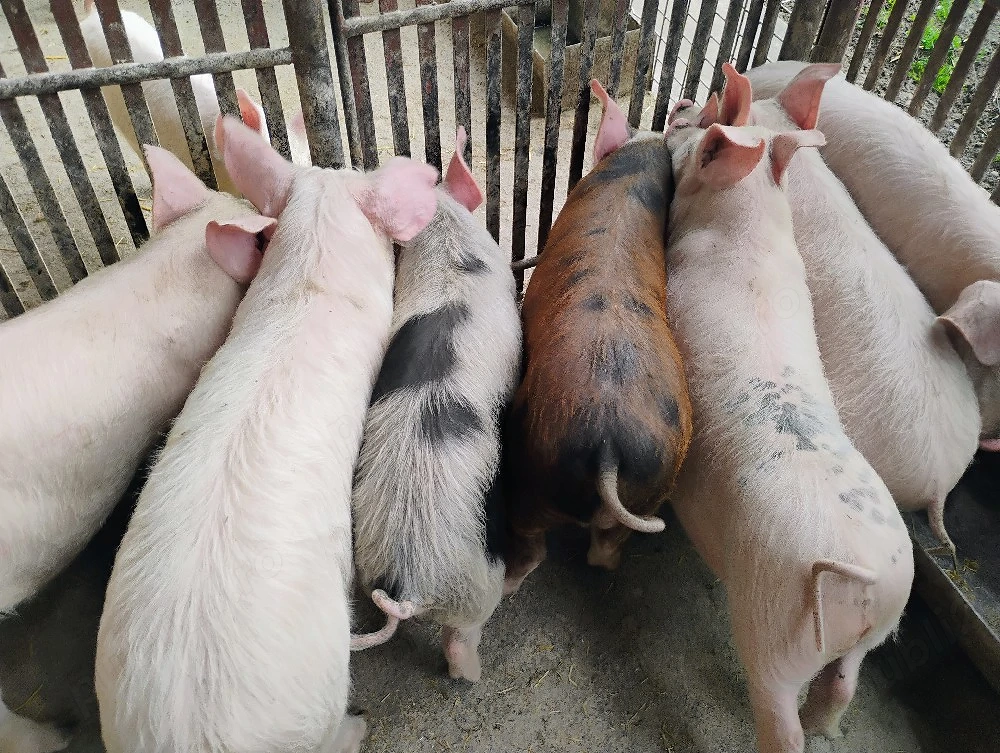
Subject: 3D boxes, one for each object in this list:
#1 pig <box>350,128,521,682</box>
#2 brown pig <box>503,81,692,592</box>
[{"bbox_3d":[-0.105,-0.008,1.606,0.300,0.520,1.130,2,43,1],"label":"pig"},{"bbox_3d":[0.221,-0.146,1.749,0.310,0.530,1.150,6,43,6],"label":"brown pig"}]

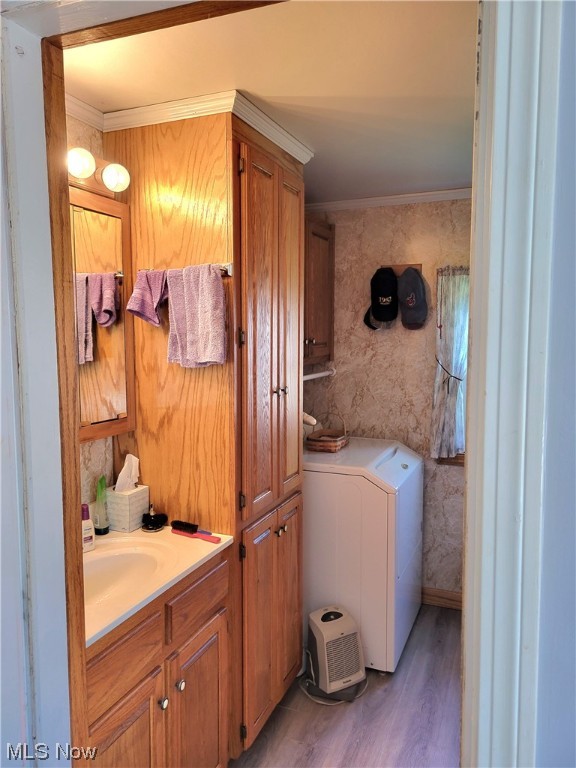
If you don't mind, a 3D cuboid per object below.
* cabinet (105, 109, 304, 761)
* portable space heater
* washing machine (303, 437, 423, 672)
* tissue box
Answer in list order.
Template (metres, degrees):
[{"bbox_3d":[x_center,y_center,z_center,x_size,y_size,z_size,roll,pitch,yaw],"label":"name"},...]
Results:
[{"bbox_3d":[-0.277,0.196,2.252,0.511,2.168,0.617,2,5,23],"label":"cabinet"},{"bbox_3d":[0.213,1.145,2.441,0.203,0.280,0.182,-3,6,-30],"label":"portable space heater"},{"bbox_3d":[0.285,0.789,2.941,0.685,0.906,0.694,2,5,23],"label":"washing machine"},{"bbox_3d":[-0.558,0.430,2.004,0.101,0.131,0.109,2,5,23],"label":"tissue box"}]

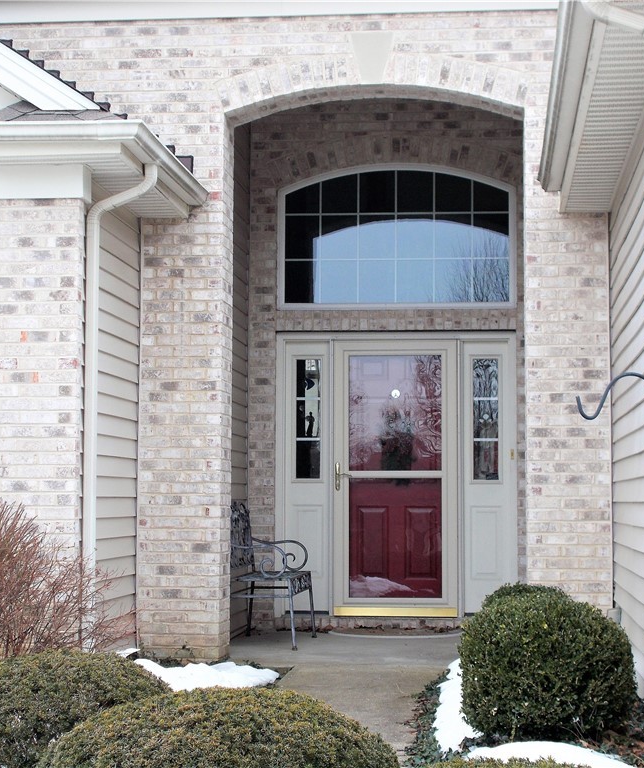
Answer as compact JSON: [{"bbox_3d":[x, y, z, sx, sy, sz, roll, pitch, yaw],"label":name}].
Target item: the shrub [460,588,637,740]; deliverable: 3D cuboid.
[{"bbox_3d":[0.968,1.179,7.374,0.750,0.600,0.760,0,-4,6],"label":"shrub"}]

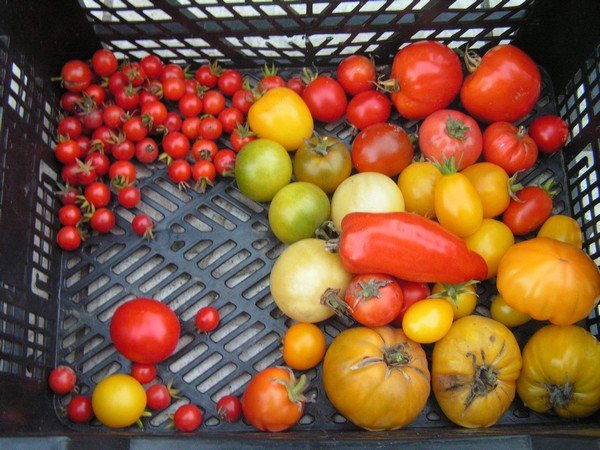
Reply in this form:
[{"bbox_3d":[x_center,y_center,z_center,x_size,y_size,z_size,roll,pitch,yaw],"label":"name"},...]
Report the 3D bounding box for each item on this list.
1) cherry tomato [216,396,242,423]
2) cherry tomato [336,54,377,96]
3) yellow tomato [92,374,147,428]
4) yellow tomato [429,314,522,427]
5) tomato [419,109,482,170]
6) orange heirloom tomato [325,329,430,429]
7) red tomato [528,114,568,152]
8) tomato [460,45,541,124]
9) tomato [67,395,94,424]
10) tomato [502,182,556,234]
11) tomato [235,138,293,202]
[{"bbox_3d":[-0.064,0.169,0.606,0.024,0.024,0.024,0,75,-1],"label":"cherry tomato"},{"bbox_3d":[0.056,-0.148,0.652,0.040,0.038,0.040,0,76,0],"label":"cherry tomato"},{"bbox_3d":[-0.162,0.159,0.594,0.049,0.046,0.049,-1,75,-1],"label":"yellow tomato"},{"bbox_3d":[0.159,0.132,0.589,0.079,0.070,0.099,7,88,14],"label":"yellow tomato"},{"bbox_3d":[0.144,-0.081,0.629,0.060,0.052,0.060,0,76,0],"label":"tomato"},{"bbox_3d":[0.067,0.133,0.570,0.093,0.069,0.091,0,71,-16],"label":"orange heirloom tomato"},{"bbox_3d":[0.243,-0.089,0.642,0.039,0.037,0.038,0,76,0],"label":"red tomato"},{"bbox_3d":[0.201,-0.142,0.662,0.073,0.081,0.081,36,85,-7],"label":"tomato"},{"bbox_3d":[-0.201,0.169,0.603,0.024,0.024,0.024,0,75,-1],"label":"tomato"},{"bbox_3d":[0.225,-0.014,0.648,0.056,0.040,0.040,-39,84,-5],"label":"tomato"},{"bbox_3d":[-0.035,-0.054,0.648,0.056,0.056,0.062,-1,75,-1],"label":"tomato"}]

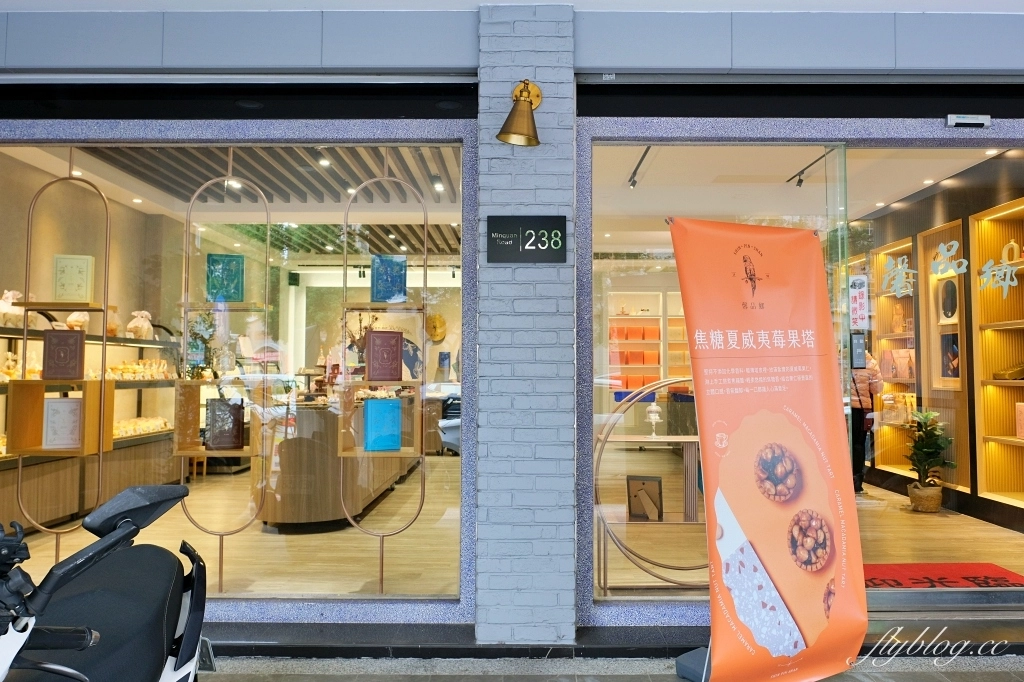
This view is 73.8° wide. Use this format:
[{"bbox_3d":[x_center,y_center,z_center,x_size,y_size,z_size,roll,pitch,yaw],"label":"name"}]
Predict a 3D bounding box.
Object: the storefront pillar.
[{"bbox_3d":[0.067,-0.099,3.298,0.448,2.926,0.380,0,-3,0],"label":"storefront pillar"}]

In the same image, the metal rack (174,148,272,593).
[{"bbox_3d":[-1.503,0.135,3.587,0.440,2.337,0.245,0,-3,0],"label":"metal rack"}]

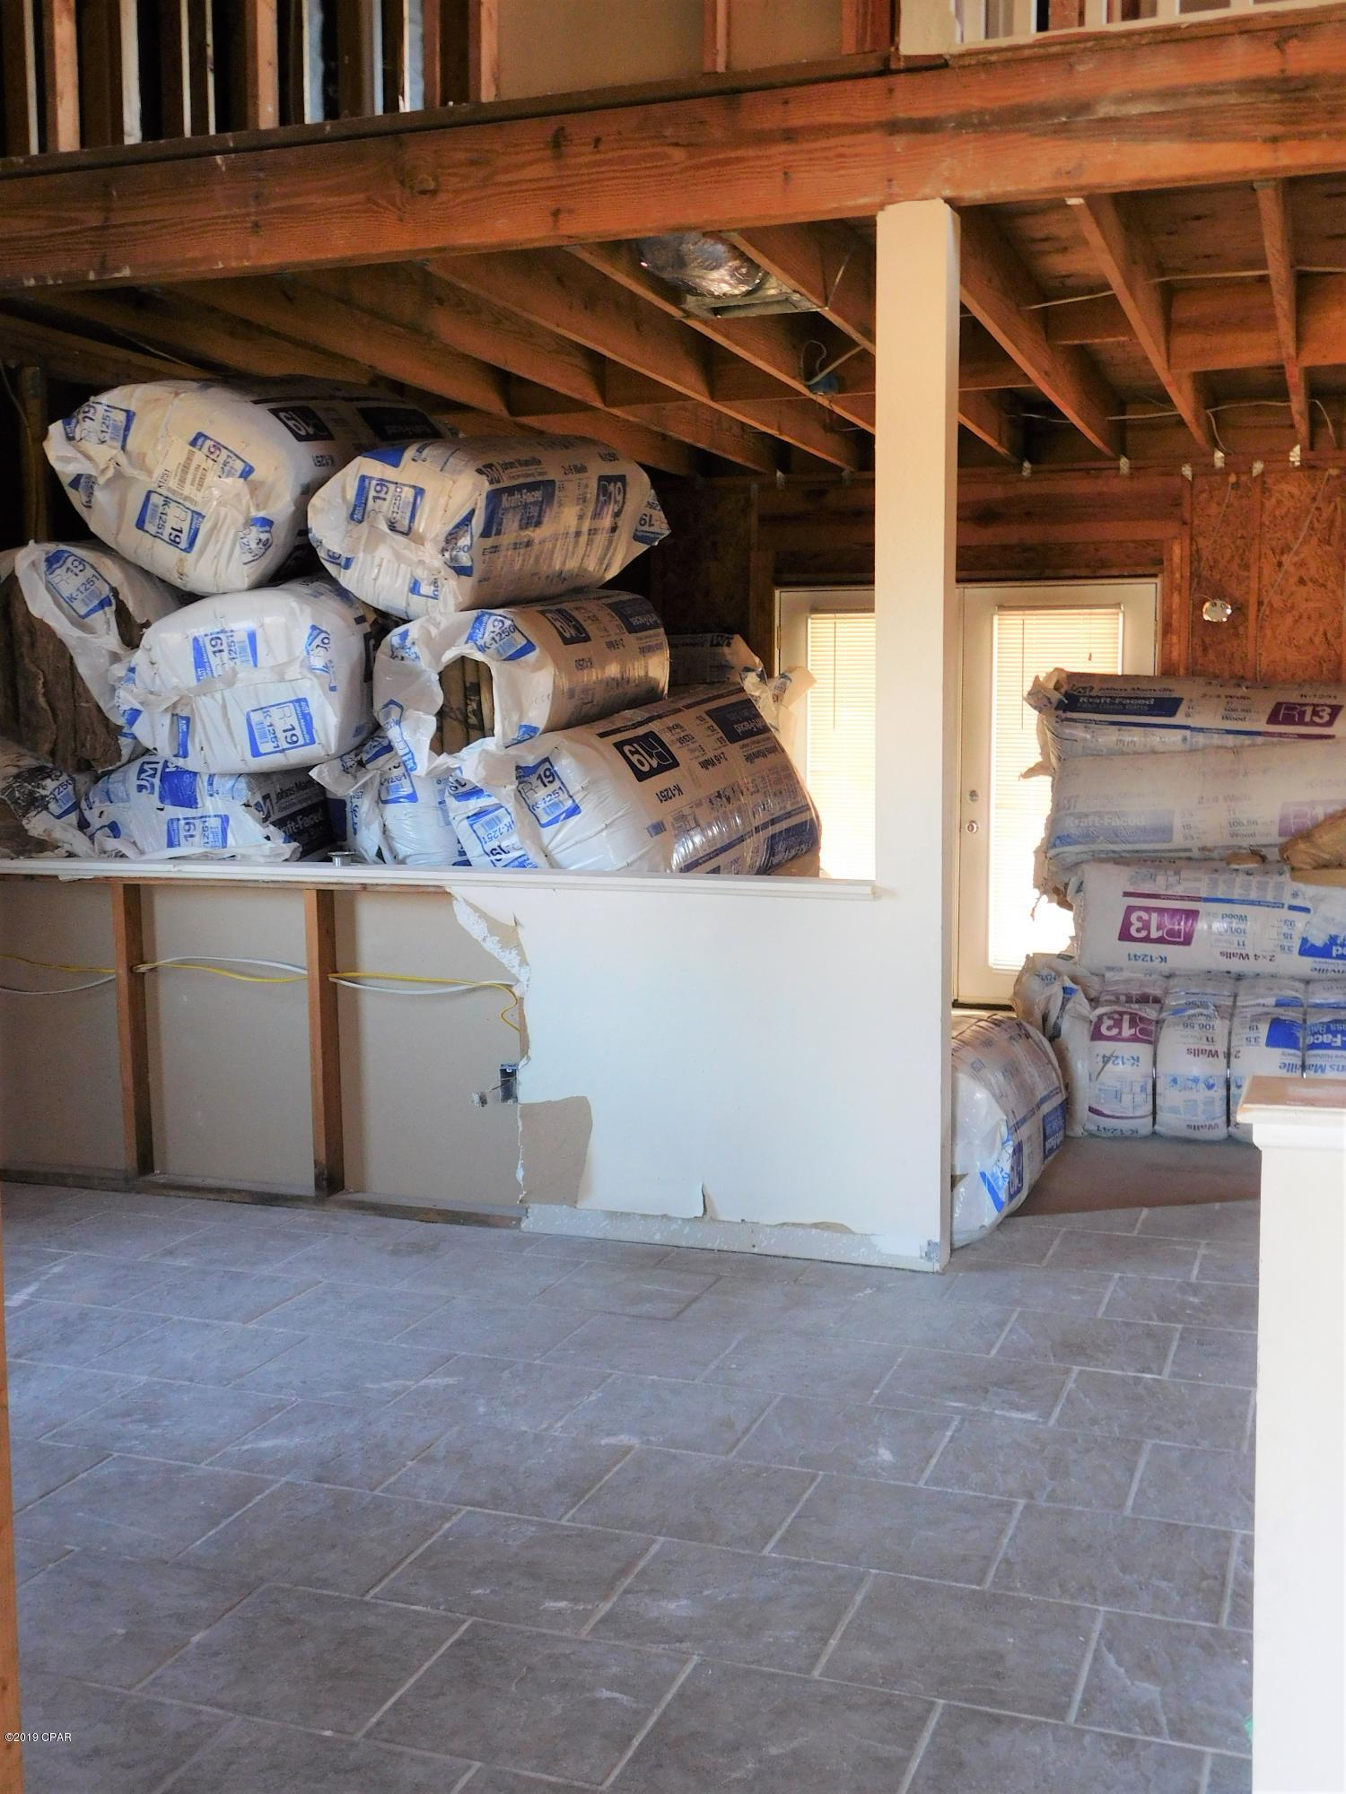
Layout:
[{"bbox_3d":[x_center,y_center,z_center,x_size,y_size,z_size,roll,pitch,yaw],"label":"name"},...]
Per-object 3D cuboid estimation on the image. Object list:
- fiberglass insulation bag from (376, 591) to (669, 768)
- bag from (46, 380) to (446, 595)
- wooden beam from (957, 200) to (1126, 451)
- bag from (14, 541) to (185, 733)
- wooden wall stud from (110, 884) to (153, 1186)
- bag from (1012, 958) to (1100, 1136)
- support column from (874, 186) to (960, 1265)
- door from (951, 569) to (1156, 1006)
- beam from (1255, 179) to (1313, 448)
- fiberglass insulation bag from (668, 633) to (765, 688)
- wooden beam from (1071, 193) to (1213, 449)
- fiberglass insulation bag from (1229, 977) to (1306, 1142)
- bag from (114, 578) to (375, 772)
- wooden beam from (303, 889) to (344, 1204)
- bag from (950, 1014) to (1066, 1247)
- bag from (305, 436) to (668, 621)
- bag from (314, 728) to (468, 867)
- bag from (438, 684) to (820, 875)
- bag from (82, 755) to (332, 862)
[{"bbox_3d":[-0.405,-0.695,5.705,0.500,0.450,1.150,2,10,19],"label":"fiberglass insulation bag"},{"bbox_3d":[-1.300,-1.312,5.979,0.660,0.580,1.220,1,13,14],"label":"bag"},{"bbox_3d":[1.275,-1.931,6.437,0.038,0.265,4.340,2,6,20],"label":"wooden beam"},{"bbox_3d":[-1.597,-0.807,6.050,0.600,0.500,1.150,18,12,22],"label":"bag"},{"bbox_3d":[-1.519,0.374,5.282,0.038,0.830,0.089,2,6,20],"label":"wooden wall stud"},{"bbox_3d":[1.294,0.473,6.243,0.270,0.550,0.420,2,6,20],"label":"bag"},{"bbox_3d":[0.582,-0.352,4.492,0.160,2.500,0.155,2,5,20],"label":"support column"},{"bbox_3d":[1.849,-0.491,8.950,0.914,2.030,0.050,2,5,20],"label":"door"},{"bbox_3d":[2.040,-1.906,6.165,0.038,0.265,4.340,2,6,20],"label":"beam"},{"bbox_3d":[-0.126,-0.749,6.850,0.550,0.460,1.150,-6,6,35],"label":"fiberglass insulation bag"},{"bbox_3d":[1.658,-1.918,6.301,0.038,0.265,4.340,2,6,20],"label":"wooden beam"},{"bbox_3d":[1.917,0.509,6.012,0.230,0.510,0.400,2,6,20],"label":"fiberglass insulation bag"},{"bbox_3d":[-1.121,-0.728,5.905,0.640,0.520,1.220,1,10,12],"label":"bag"},{"bbox_3d":[-0.948,0.395,5.079,0.038,0.835,0.089,2,6,20],"label":"wooden beam"},{"bbox_3d":[0.763,0.602,5.220,0.560,0.500,1.150,2,5,24],"label":"bag"},{"bbox_3d":[-0.574,-1.162,5.850,0.570,0.470,1.200,-1,12,26],"label":"bag"},{"bbox_3d":[-0.584,-0.210,5.650,0.550,0.460,1.150,2,6,25],"label":"bag"},{"bbox_3d":[-0.090,-0.284,5.600,0.600,0.500,1.170,-16,4,38],"label":"bag"},{"bbox_3d":[-1.235,-0.208,5.820,0.600,0.460,1.150,-3,5,26],"label":"bag"}]

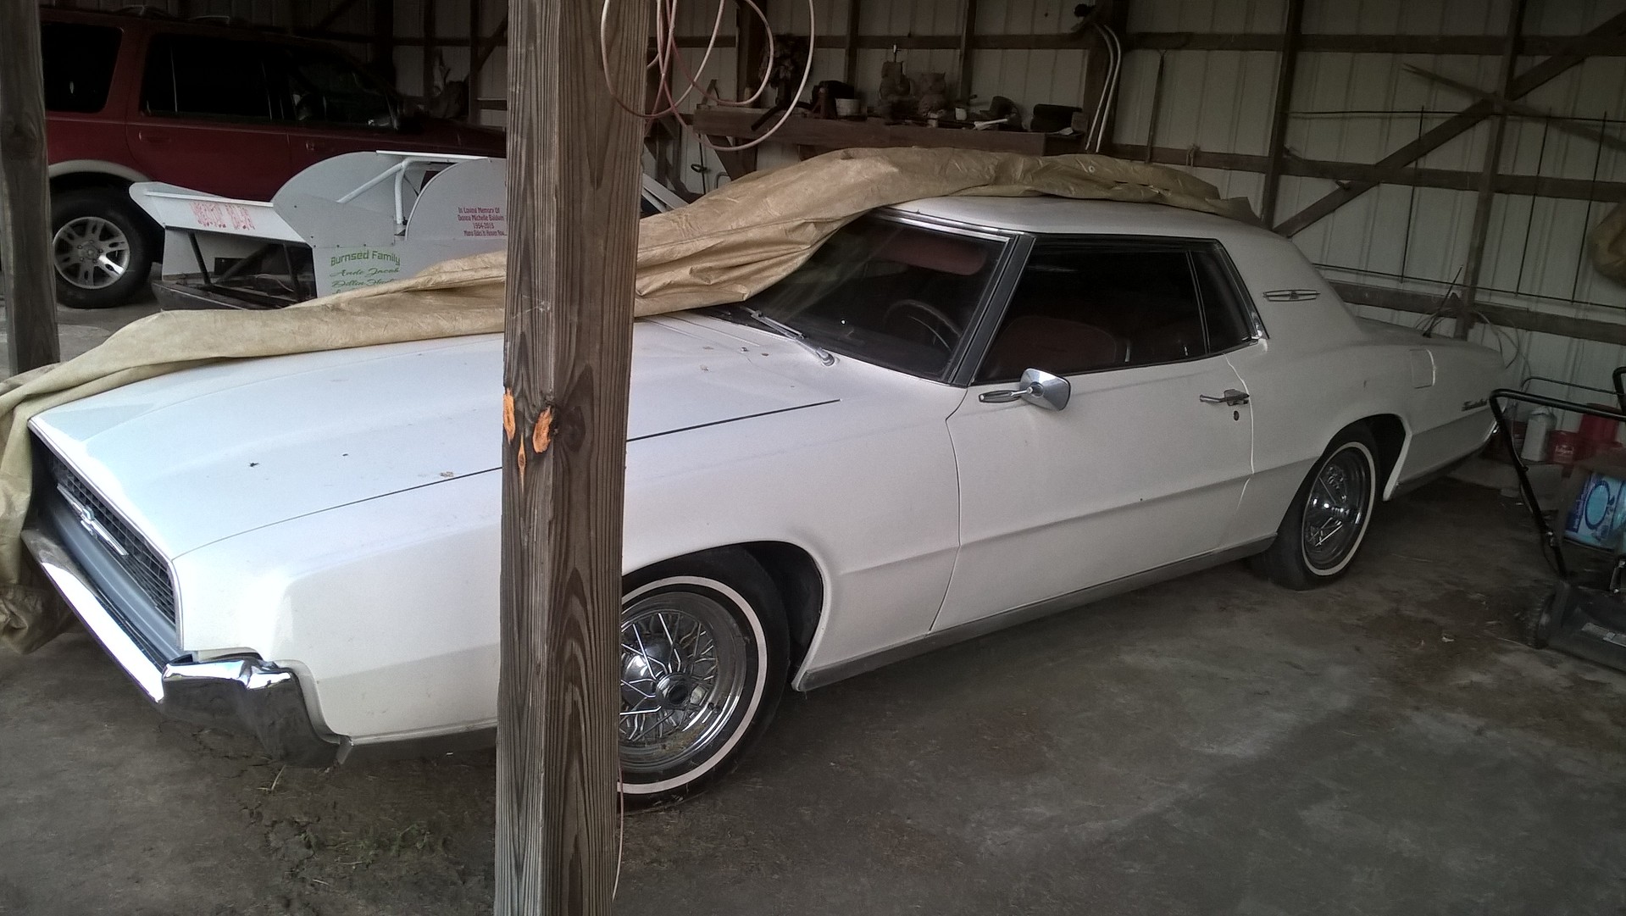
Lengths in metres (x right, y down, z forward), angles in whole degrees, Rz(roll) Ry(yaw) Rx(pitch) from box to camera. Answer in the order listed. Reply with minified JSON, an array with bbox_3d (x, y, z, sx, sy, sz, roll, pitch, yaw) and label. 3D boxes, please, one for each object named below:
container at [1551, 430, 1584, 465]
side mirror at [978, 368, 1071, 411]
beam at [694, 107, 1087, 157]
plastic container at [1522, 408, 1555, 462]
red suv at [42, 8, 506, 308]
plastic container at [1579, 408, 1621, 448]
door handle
[{"bbox_3d":[4.149,-0.053,7.150,0.138,0.160,0.138,12,16,29],"label":"container"},{"bbox_3d":[0.521,-0.160,3.133,0.185,0.092,0.160,-8,19,-40],"label":"side mirror"},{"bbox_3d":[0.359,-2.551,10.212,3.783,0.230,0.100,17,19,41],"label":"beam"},{"bbox_3d":[4.019,-0.137,7.150,0.130,0.290,0.110,17,18,41],"label":"plastic container"},{"bbox_3d":[-4.380,-2.330,9.990,5.200,1.930,2.000,-9,20,-42],"label":"red suv"},{"bbox_3d":[4.417,-0.178,7.250,0.175,0.220,0.165,17,18,41],"label":"plastic container"},{"bbox_3d":[1.218,-0.180,3.811,0.220,0.040,0.048,-8,19,-40],"label":"door handle"}]

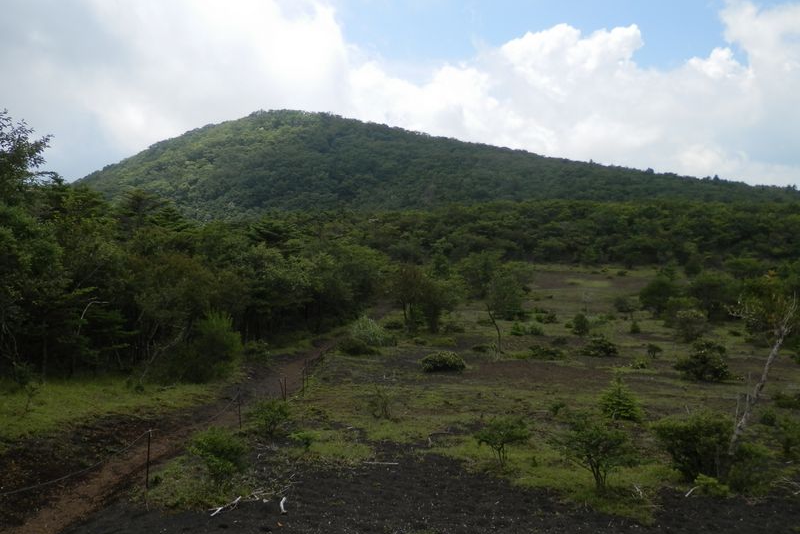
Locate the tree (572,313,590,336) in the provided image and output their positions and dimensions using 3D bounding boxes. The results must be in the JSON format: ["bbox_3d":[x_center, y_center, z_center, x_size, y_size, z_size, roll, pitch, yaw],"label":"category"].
[{"bbox_3d":[12.653,4.008,43.500,1.230,1.488,1.131,0,3,0],"label":"tree"}]

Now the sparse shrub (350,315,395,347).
[{"bbox_3d":[-1.675,3.928,38.000,2.626,1.890,2.416,0,3,0],"label":"sparse shrub"}]

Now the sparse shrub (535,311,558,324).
[{"bbox_3d":[11.504,3.966,49.000,1.847,0.914,1.699,0,3,0],"label":"sparse shrub"}]

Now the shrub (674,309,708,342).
[{"bbox_3d":[19.153,3.844,41.000,2.189,2.039,2.014,0,3,0],"label":"shrub"}]

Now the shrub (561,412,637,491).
[{"bbox_3d":[3.229,3.002,10.100,1.174,1.225,1.080,0,3,0],"label":"shrub"}]

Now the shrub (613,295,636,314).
[{"bbox_3d":[20.147,3.365,56.000,2.111,1.567,1.942,0,3,0],"label":"shrub"}]

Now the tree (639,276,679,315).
[{"bbox_3d":[22.784,2.512,55.000,3.455,3.420,3.179,0,3,0],"label":"tree"}]

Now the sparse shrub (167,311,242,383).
[{"bbox_3d":[-8.459,3.483,27.000,3.223,3.022,2.965,0,3,0],"label":"sparse shrub"}]

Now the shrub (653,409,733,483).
[{"bbox_3d":[5.016,3.078,10.700,1.344,1.164,1.237,0,3,0],"label":"shrub"}]

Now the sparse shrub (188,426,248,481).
[{"bbox_3d":[-3.025,3.125,10.400,0.980,0.873,0.902,0,3,0],"label":"sparse shrub"}]

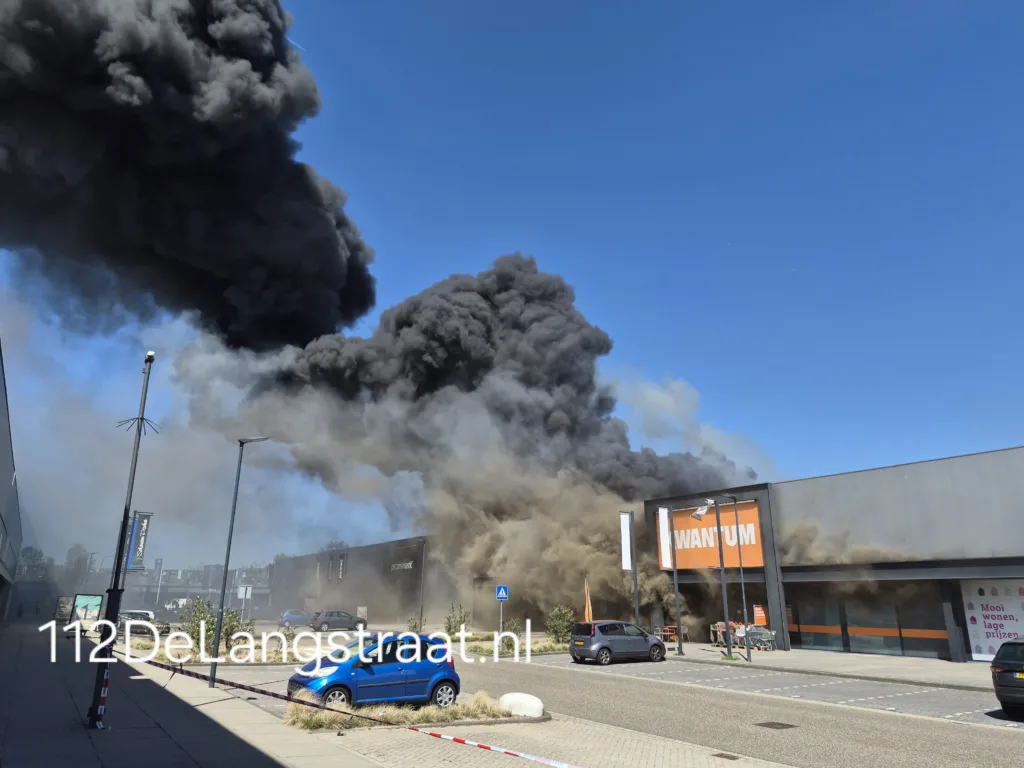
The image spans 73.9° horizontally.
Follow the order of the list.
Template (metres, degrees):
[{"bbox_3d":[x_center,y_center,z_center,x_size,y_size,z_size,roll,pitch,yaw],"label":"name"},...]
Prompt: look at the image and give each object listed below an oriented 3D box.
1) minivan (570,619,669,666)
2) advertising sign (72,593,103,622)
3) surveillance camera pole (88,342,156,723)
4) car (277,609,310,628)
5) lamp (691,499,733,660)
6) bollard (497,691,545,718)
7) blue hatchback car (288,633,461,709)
[{"bbox_3d":[4.393,10.552,27.914,4.090,1.550,1.690,10,-20,-27],"label":"minivan"},{"bbox_3d":[-19.584,10.637,31.351,1.300,1.830,0.450,11,-20,-32],"label":"advertising sign"},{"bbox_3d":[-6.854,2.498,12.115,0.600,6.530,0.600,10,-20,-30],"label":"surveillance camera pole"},{"bbox_3d":[-18.671,20.619,60.113,3.800,1.470,1.680,11,-20,-29],"label":"car"},{"bbox_3d":[8.469,8.131,28.725,1.600,6.520,0.350,12,-21,-32],"label":"lamp"},{"bbox_3d":[0.187,6.397,13.649,0.570,0.385,1.120,12,-21,-32],"label":"bollard"},{"bbox_3d":[-2.888,5.976,14.185,3.430,1.470,1.640,11,-20,-29],"label":"blue hatchback car"}]

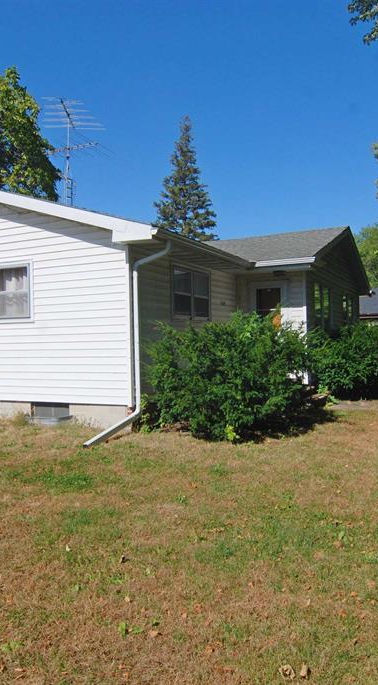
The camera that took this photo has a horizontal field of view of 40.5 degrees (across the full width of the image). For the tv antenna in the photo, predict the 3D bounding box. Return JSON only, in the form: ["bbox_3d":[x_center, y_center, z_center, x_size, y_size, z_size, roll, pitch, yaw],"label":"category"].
[{"bbox_3d":[-5.122,-4.577,22.501,2.600,11.740,2.600,-1,1,-3],"label":"tv antenna"}]

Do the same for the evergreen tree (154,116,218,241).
[{"bbox_3d":[-0.066,-7.309,36.103,6.200,17.140,6.200,-1,1,25],"label":"evergreen tree"}]

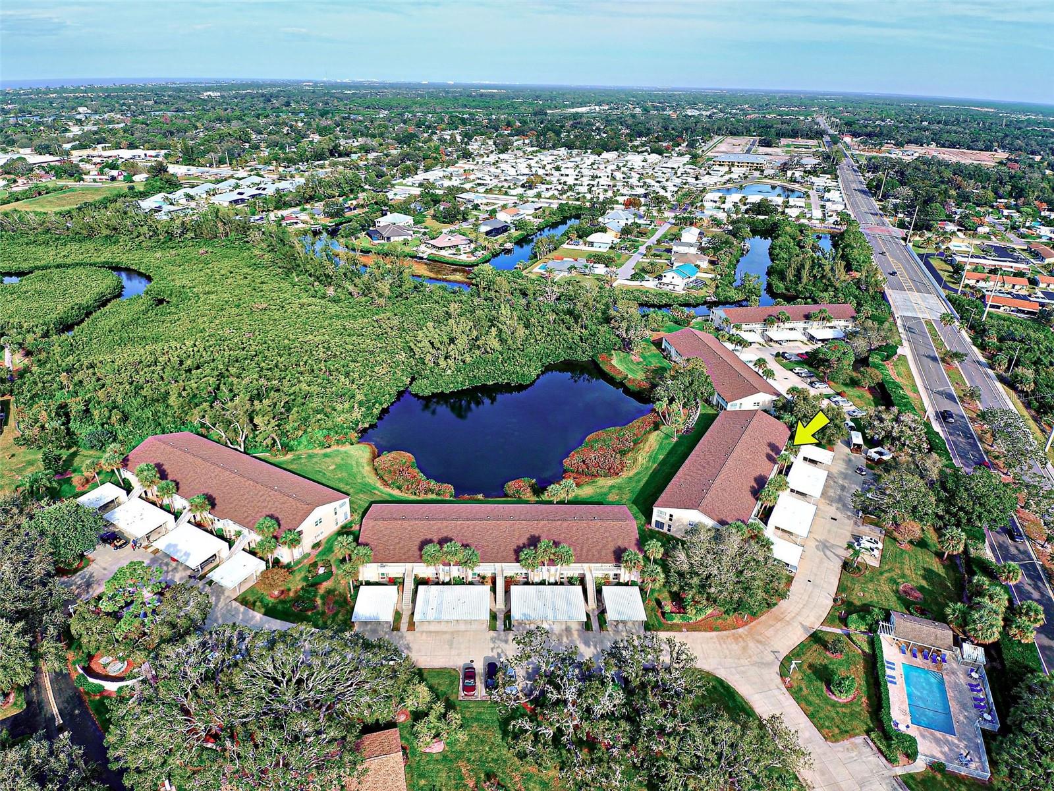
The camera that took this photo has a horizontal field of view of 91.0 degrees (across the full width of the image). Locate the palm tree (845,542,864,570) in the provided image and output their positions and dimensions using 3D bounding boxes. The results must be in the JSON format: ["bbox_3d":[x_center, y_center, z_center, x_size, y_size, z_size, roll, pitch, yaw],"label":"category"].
[{"bbox_3d":[64.535,31.487,101.935,3.700,5.200,3.700,1,30,0],"label":"palm tree"}]

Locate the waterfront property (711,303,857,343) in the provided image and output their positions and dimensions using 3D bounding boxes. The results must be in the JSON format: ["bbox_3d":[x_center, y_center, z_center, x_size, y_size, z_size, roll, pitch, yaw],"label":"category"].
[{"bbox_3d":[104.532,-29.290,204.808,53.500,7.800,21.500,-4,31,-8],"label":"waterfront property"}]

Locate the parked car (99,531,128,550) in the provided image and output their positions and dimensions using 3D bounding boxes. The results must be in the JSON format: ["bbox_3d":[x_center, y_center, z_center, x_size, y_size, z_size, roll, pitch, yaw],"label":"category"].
[{"bbox_3d":[-82.928,29.056,103.858,5.000,1.750,1.950,15,34,21],"label":"parked car"}]

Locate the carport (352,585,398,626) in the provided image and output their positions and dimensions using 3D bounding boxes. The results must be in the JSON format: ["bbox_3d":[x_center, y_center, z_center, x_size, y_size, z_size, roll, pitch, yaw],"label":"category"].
[{"bbox_3d":[-26.603,37.491,91.343,6.686,2.634,7.294,0,28,-1],"label":"carport"}]

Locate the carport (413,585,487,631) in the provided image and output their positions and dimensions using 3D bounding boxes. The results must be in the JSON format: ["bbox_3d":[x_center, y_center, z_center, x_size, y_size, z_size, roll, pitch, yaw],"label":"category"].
[{"bbox_3d":[-13.082,37.429,91.583,12.790,2.550,6.890,0,31,-2],"label":"carport"}]

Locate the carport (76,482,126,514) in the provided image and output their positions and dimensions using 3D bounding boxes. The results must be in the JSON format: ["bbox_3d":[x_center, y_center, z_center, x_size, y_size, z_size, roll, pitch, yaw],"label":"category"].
[{"bbox_3d":[-94.106,23.136,115.469,6.990,2.634,6.584,14,31,22],"label":"carport"}]

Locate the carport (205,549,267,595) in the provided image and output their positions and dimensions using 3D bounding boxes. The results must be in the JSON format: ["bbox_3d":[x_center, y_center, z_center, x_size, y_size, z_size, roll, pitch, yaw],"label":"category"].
[{"bbox_3d":[-54.045,33.345,96.962,6.630,2.550,7.030,16,34,23],"label":"carport"}]

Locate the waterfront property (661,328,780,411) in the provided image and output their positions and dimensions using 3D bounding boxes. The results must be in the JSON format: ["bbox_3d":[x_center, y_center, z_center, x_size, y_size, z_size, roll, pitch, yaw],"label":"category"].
[{"bbox_3d":[66.267,-10.591,178.769,18.000,8.205,52.255,-3,28,-7],"label":"waterfront property"}]

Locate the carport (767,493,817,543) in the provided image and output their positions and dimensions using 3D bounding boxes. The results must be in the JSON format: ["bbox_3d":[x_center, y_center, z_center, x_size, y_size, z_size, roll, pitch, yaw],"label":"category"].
[{"bbox_3d":[57.579,26.729,112.290,7.200,2.700,12.200,19,35,27],"label":"carport"}]

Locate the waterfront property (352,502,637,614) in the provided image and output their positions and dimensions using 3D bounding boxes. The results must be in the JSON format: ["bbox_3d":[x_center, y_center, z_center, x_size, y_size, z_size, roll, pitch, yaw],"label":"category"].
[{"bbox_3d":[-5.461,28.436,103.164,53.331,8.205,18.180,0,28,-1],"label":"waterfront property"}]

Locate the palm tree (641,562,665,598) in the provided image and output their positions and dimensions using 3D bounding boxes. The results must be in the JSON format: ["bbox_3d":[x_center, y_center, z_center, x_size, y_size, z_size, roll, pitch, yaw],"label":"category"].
[{"bbox_3d":[22.618,33.823,93.351,4.500,8.100,4.500,1,31,0],"label":"palm tree"}]

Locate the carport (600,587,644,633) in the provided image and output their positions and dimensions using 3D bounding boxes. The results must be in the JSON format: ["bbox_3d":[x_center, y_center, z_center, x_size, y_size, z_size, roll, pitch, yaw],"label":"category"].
[{"bbox_3d":[17.059,37.698,92.133,6.710,2.550,7.010,1,31,-1],"label":"carport"}]

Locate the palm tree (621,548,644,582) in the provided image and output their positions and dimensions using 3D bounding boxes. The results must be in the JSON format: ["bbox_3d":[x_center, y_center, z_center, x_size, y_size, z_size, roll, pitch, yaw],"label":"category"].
[{"bbox_3d":[19.397,32.255,96.063,4.300,8.100,4.300,1,30,0],"label":"palm tree"}]

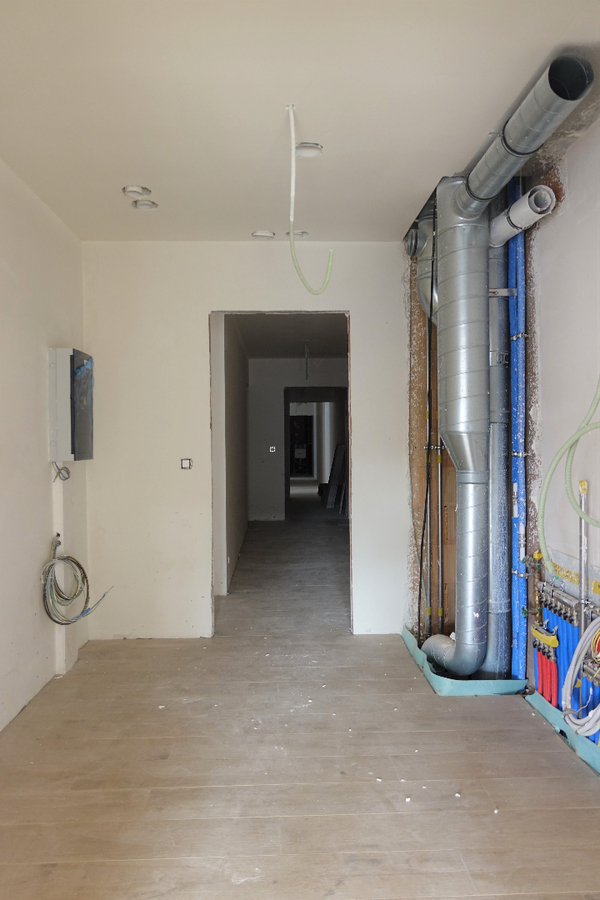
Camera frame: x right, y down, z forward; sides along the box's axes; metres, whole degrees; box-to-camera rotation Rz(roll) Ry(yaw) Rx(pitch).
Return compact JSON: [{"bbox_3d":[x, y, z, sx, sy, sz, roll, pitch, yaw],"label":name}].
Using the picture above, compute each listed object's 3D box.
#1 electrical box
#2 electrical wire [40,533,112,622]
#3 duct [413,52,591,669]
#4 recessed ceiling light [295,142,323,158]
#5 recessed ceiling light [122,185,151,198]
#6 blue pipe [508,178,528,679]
[{"bbox_3d":[-1.320,-0.251,3.483,0.133,0.623,0.360,-1,1,-2],"label":"electrical box"},{"bbox_3d":[-1.240,0.727,3.359,0.270,0.510,0.310,-1,1,-2],"label":"electrical wire"},{"bbox_3d":[0.848,-0.071,2.720,0.360,2.580,1.420,-1,1,-2],"label":"duct"},{"bbox_3d":[0.033,-1.346,2.699,0.137,0.040,0.137,-1,1,-2],"label":"recessed ceiling light"},{"bbox_3d":[-0.845,-1.344,3.129,0.145,0.045,0.145,-1,1,-2],"label":"recessed ceiling light"},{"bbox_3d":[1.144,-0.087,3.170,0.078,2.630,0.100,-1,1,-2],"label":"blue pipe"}]

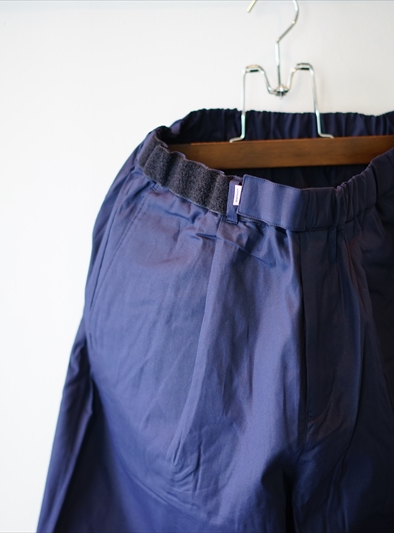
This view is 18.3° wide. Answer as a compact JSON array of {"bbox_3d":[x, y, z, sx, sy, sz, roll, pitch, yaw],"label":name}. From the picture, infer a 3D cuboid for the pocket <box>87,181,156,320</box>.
[{"bbox_3d":[-0.081,-0.017,1.310,0.085,0.145,0.035,1,3,30],"label":"pocket"}]

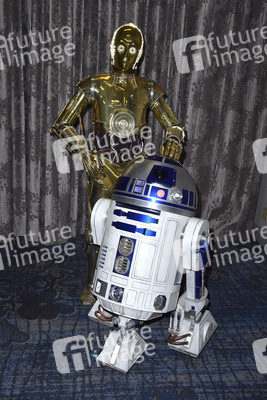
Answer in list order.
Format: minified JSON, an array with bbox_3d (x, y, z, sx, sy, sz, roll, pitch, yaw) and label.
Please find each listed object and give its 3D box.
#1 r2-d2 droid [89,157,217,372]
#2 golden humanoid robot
[{"bbox_3d":[0.077,0.292,2.221,0.719,1.045,0.678,12,18,27],"label":"r2-d2 droid"},{"bbox_3d":[-0.112,-0.135,2.420,0.774,1.731,0.500,3,16,0],"label":"golden humanoid robot"}]

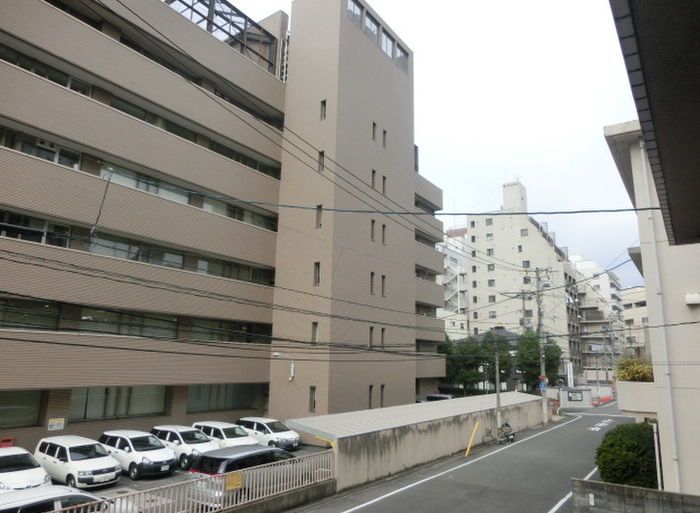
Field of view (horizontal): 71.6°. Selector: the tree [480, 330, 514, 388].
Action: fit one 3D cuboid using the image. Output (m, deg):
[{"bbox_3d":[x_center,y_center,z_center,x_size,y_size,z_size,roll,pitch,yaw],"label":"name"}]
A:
[{"bbox_3d":[19.637,14.743,65.798,4.600,9.000,4.600,-7,-15,36],"label":"tree"}]

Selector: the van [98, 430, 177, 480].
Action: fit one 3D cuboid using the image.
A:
[{"bbox_3d":[-9.152,8.444,20.839,4.395,1.500,1.695,-8,-15,36],"label":"van"}]

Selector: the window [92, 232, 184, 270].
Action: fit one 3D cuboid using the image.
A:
[{"bbox_3d":[-11.126,-0.102,25.919,0.200,1.300,5.300,-7,-15,36],"label":"window"}]

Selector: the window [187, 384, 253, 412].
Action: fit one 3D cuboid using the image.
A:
[{"bbox_3d":[-7.711,8.499,29.286,0.200,1.550,4.850,-7,-15,36],"label":"window"}]

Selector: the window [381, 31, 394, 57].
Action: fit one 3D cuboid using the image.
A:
[{"bbox_3d":[2.908,-16.871,38.613,0.200,1.856,2.025,-8,-15,34],"label":"window"}]

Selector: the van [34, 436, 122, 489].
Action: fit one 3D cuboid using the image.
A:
[{"bbox_3d":[-11.028,8.317,19.656,4.200,1.510,1.690,-7,-14,34],"label":"van"}]

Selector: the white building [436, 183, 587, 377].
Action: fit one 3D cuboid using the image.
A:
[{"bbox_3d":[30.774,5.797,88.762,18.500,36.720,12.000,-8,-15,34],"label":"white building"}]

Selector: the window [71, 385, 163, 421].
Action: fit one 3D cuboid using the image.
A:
[{"bbox_3d":[-11.462,7.318,24.300,0.200,1.550,4.950,-7,-15,36],"label":"window"}]

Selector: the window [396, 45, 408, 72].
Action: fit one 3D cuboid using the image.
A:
[{"bbox_3d":[4.342,-16.547,40.620,0.200,1.931,1.931,-8,-15,34],"label":"window"}]

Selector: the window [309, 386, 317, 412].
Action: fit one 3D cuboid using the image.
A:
[{"bbox_3d":[-2.207,8.642,29.378,0.480,1.530,0.150,-7,-15,36],"label":"window"}]

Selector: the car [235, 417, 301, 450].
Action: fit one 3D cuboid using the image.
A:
[{"bbox_3d":[-4.476,9.816,26.815,4.395,1.500,1.695,-9,-16,38],"label":"car"}]

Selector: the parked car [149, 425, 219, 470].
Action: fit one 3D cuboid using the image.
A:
[{"bbox_3d":[-7.803,8.918,22.924,4.395,1.500,1.695,-9,-15,37],"label":"parked car"}]

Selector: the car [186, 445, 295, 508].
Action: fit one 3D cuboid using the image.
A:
[{"bbox_3d":[-3.531,7.864,17.927,1.730,1.570,4.650,-8,-15,34],"label":"car"}]

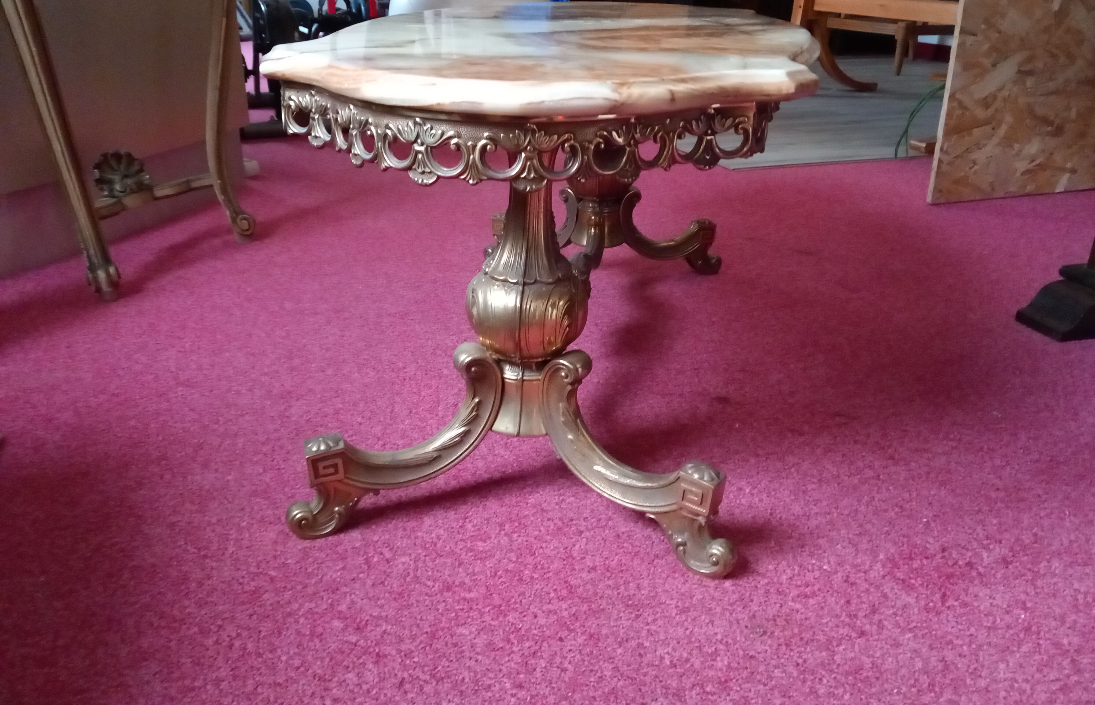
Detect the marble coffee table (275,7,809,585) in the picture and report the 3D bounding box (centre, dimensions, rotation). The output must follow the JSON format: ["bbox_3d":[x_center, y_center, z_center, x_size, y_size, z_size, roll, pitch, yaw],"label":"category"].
[{"bbox_3d":[0.037,-0.181,1.112,0.562,0.458,1.030,4,25,8],"label":"marble coffee table"}]

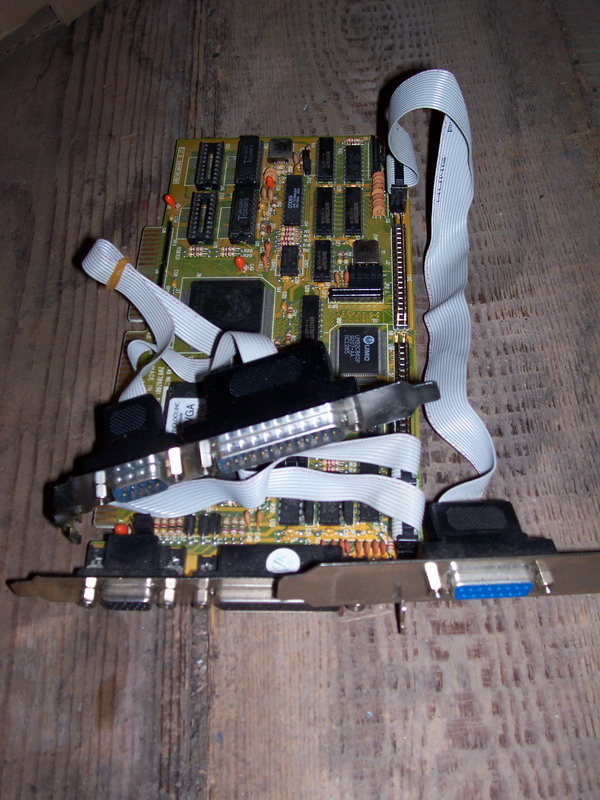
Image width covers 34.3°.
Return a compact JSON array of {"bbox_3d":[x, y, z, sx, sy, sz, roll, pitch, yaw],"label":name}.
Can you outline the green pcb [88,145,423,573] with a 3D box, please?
[{"bbox_3d":[-0.012,-0.031,0.358,0.107,0.014,0.205,0,56,4],"label":"green pcb"}]

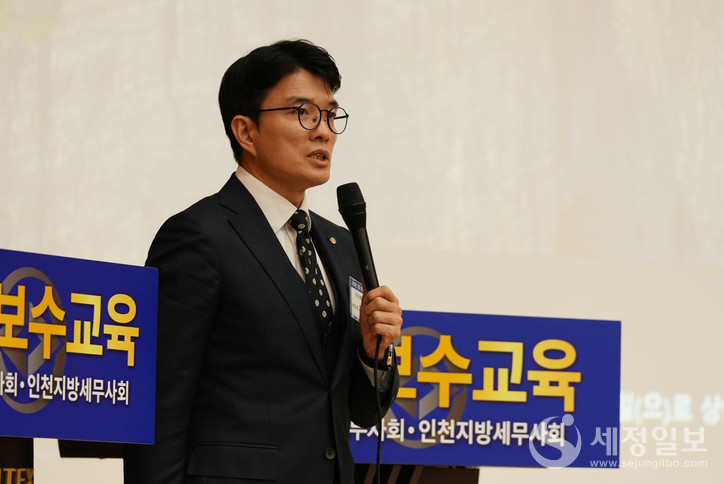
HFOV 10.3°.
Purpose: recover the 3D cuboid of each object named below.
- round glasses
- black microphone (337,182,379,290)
[{"bbox_3d":[-0.115,-0.204,6.900,0.136,0.048,0.138,9,-12,-42],"label":"round glasses"},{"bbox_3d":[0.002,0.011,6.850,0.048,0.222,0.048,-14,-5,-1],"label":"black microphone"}]

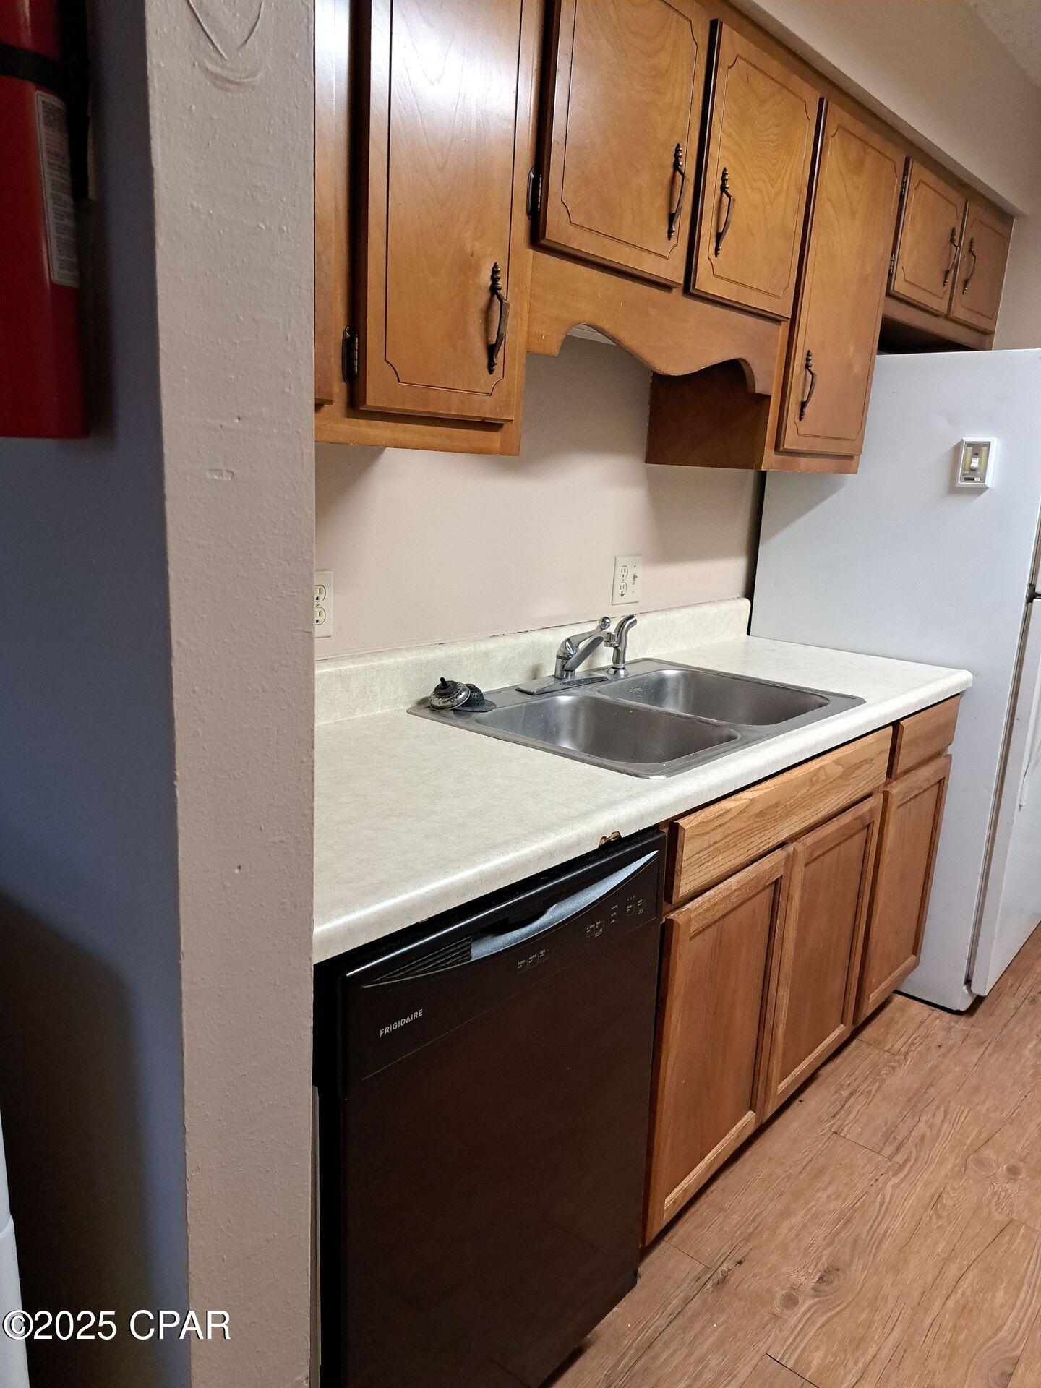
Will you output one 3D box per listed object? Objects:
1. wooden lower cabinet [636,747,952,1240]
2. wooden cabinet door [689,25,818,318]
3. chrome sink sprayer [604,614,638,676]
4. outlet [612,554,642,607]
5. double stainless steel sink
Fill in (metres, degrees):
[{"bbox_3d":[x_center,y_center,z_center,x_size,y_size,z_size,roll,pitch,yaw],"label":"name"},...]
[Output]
[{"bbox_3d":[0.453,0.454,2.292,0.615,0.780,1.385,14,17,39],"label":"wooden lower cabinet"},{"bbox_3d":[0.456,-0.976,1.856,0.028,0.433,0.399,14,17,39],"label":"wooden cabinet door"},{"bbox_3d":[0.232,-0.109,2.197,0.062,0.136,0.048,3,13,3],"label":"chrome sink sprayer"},{"bbox_3d":[0.261,-0.279,2.355,0.007,0.115,0.115,14,17,39],"label":"outlet"},{"bbox_3d":[0.263,0.098,1.996,0.555,0.170,0.838,14,17,39],"label":"double stainless steel sink"}]

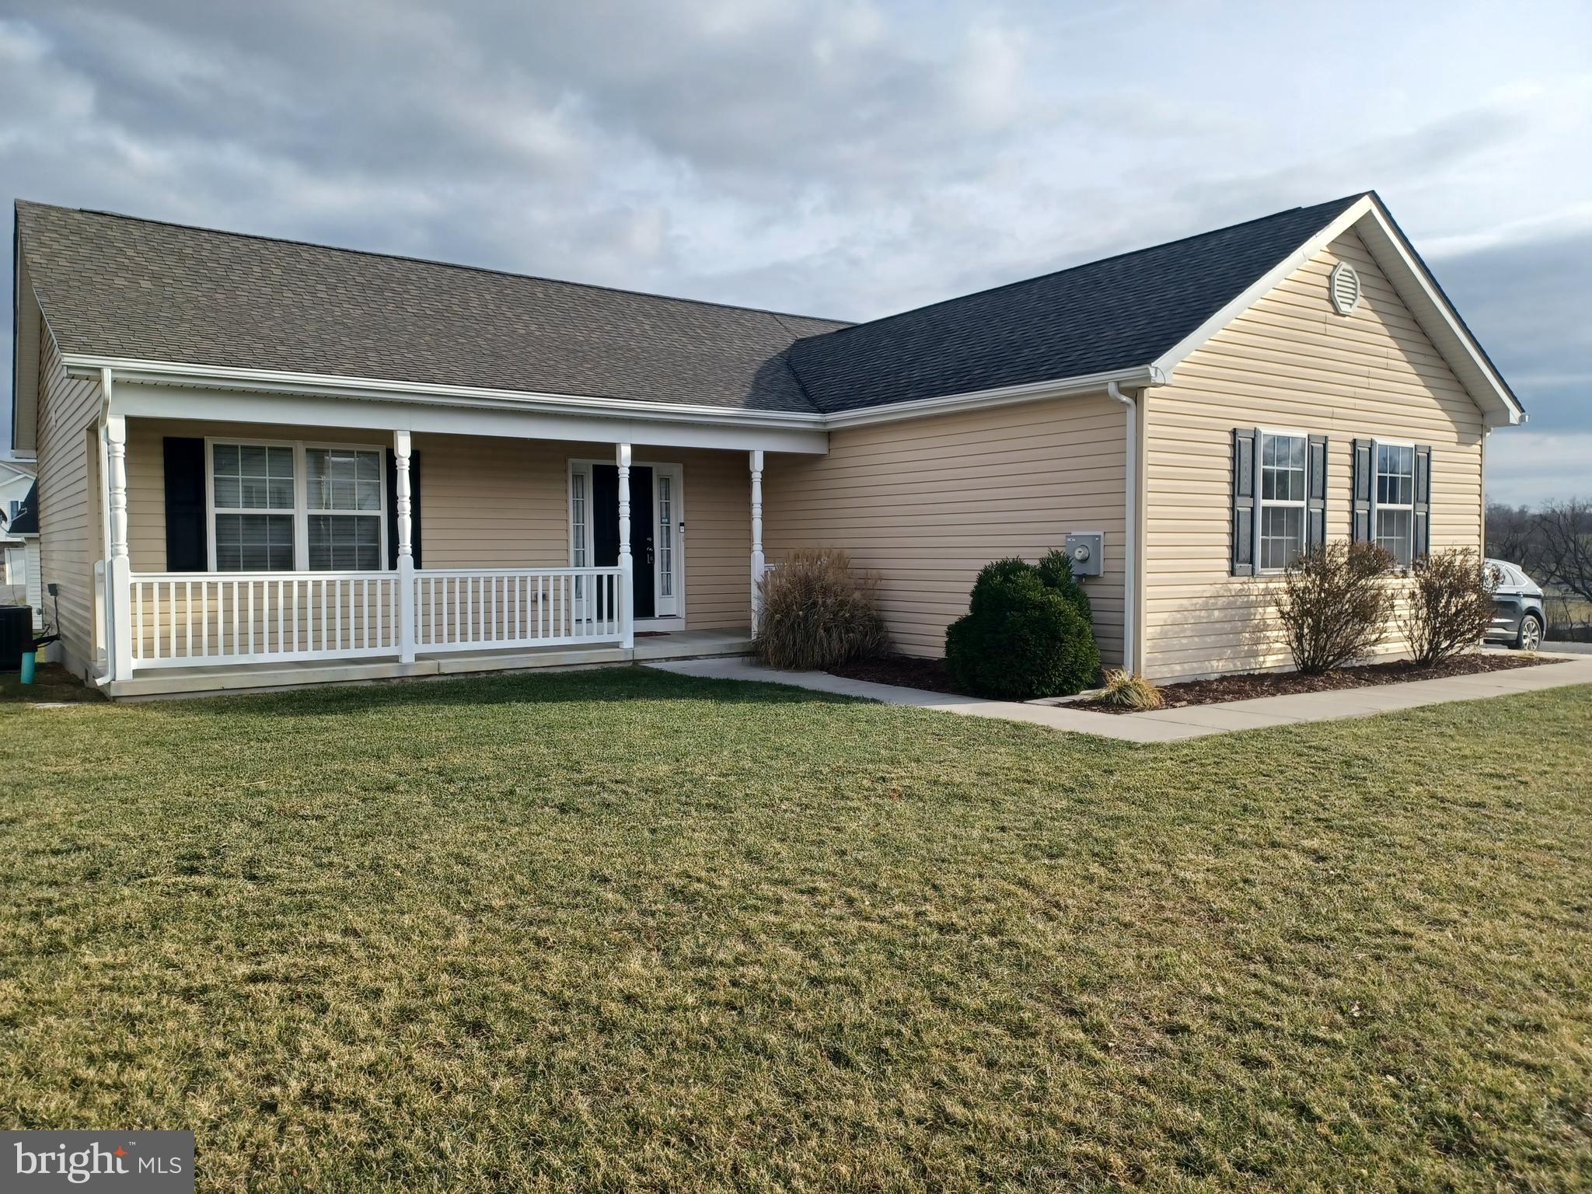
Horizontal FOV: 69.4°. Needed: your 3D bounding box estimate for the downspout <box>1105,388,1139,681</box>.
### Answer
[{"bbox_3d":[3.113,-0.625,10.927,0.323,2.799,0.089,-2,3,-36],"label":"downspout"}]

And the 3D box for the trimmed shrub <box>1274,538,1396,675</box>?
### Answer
[{"bbox_3d":[5.654,0.106,12.028,1.212,1.343,1.212,-2,3,-36],"label":"trimmed shrub"}]

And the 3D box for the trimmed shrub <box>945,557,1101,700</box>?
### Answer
[{"bbox_3d":[2.190,0.272,11.093,1.455,1.274,1.455,0,2,0],"label":"trimmed shrub"}]

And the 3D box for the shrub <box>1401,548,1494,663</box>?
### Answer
[{"bbox_3d":[7.603,0.075,13.398,1.097,1.264,1.097,-2,3,-36],"label":"shrub"}]

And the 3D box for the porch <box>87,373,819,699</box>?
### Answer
[{"bbox_3d":[-3.318,-0.647,13.150,8.028,2.799,1.806,-2,3,-36],"label":"porch"}]

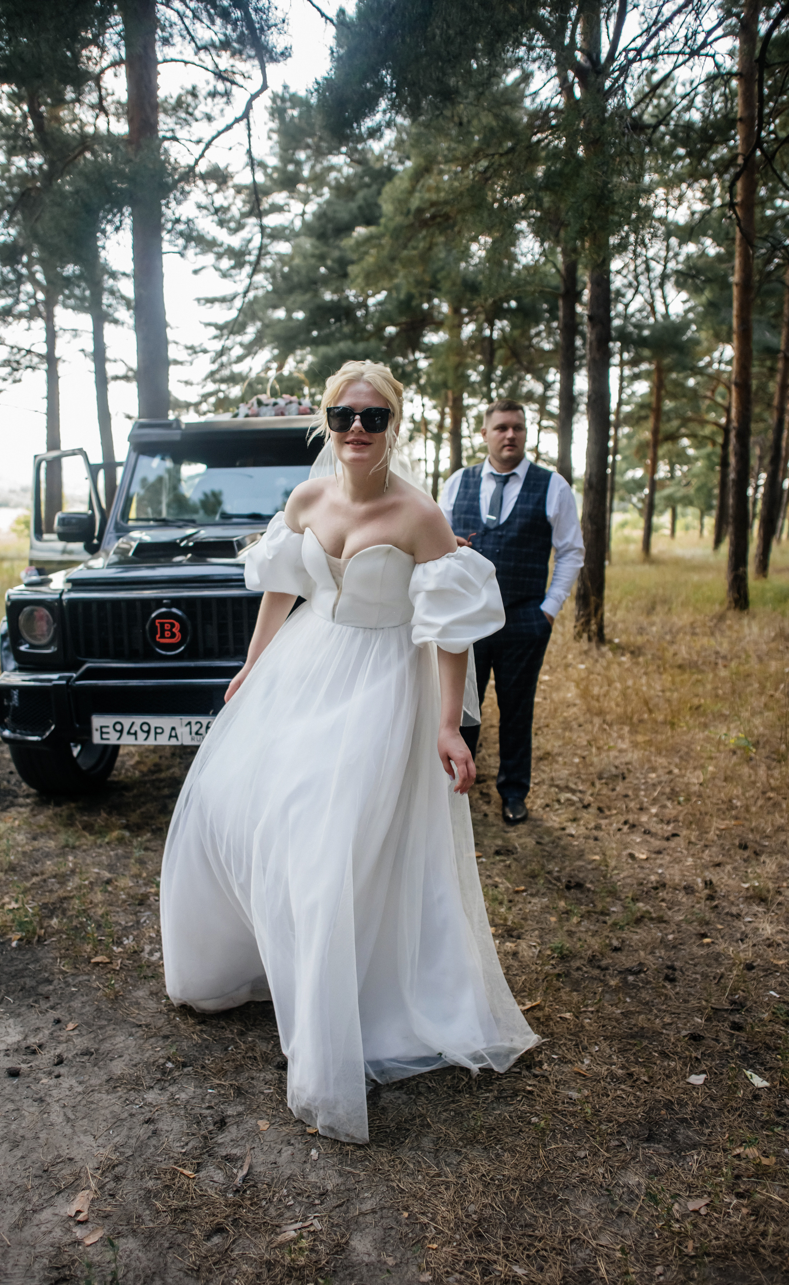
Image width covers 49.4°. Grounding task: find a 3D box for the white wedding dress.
[{"bbox_3d":[-0.107,0.364,2.264,0.990,1.370,0.880,3,10,15],"label":"white wedding dress"}]

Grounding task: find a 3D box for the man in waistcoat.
[{"bbox_3d":[0.505,-0.128,3.803,0.610,1.820,0.420,4,10,20],"label":"man in waistcoat"}]

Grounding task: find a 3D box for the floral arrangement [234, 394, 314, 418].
[{"bbox_3d":[-0.770,-1.504,5.475,0.540,0.190,0.360,1,10,3],"label":"floral arrangement"}]

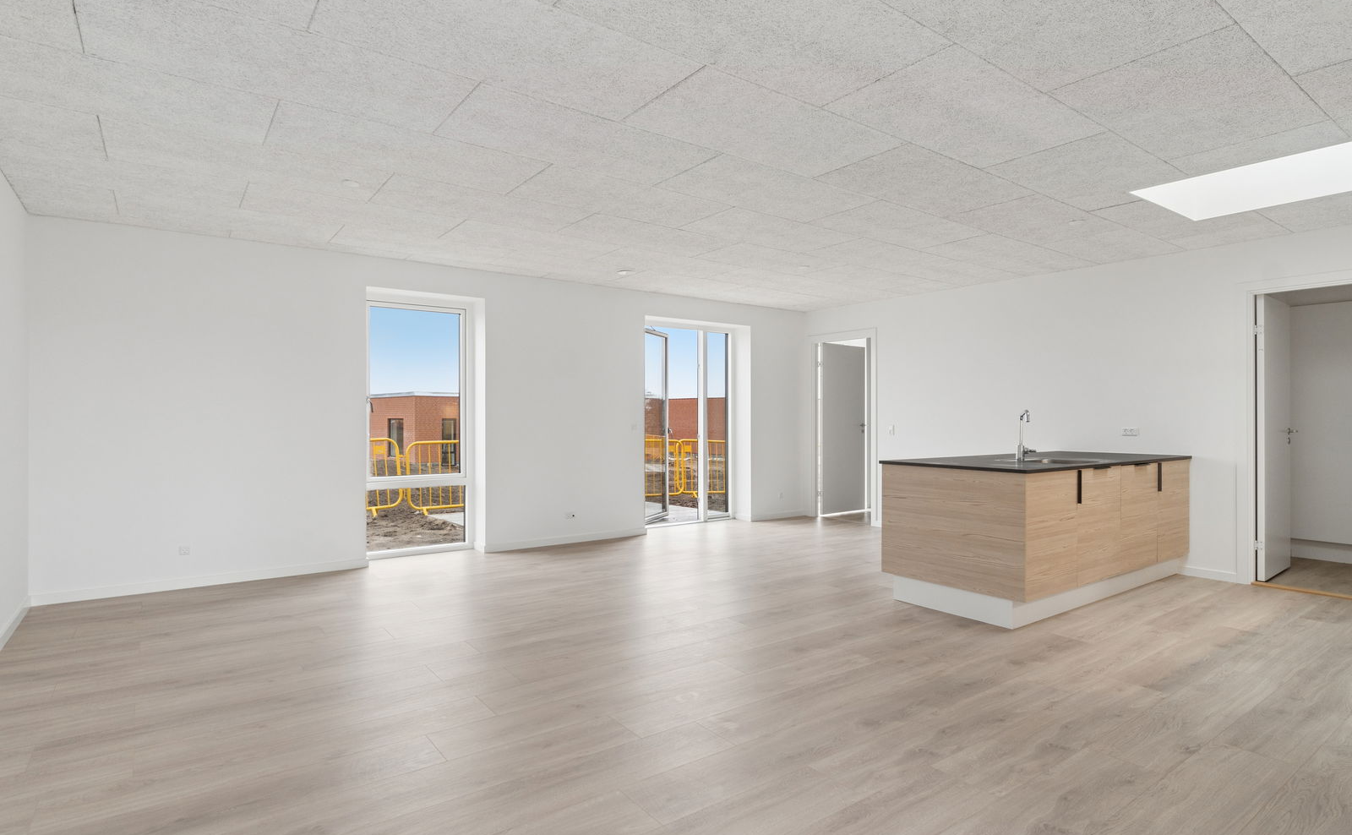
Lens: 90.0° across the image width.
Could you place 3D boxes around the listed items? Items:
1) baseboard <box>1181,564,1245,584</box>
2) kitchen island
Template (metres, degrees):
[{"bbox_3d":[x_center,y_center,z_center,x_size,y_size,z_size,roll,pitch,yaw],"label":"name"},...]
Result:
[{"bbox_3d":[3.966,1.166,5.016,0.016,0.065,0.390,0,0,-36],"label":"baseboard"},{"bbox_3d":[2.620,0.743,4.775,2.460,0.908,0.953,0,0,-36],"label":"kitchen island"}]

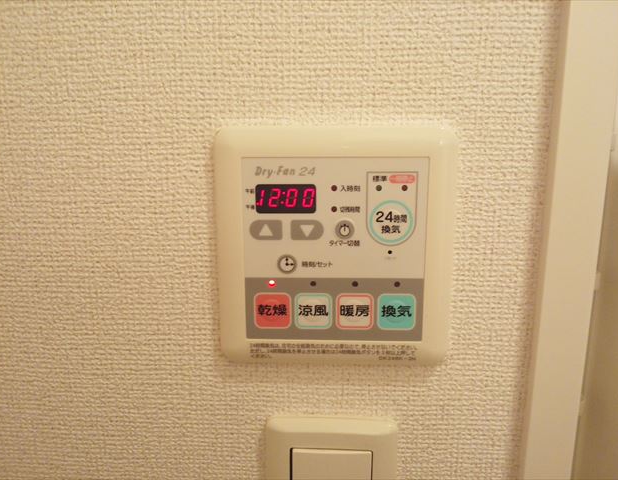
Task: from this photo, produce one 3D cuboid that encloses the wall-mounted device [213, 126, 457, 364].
[{"bbox_3d":[0.012,0.005,0.242,0.116,0.119,0.013,0,11,2],"label":"wall-mounted device"}]

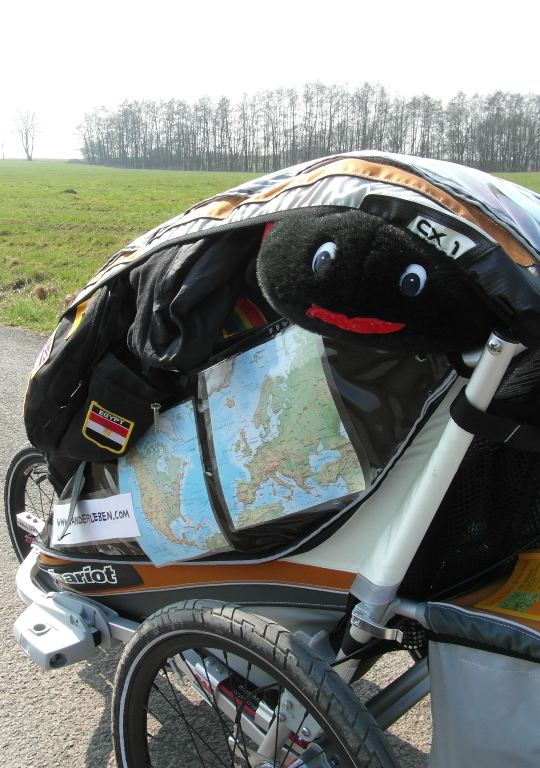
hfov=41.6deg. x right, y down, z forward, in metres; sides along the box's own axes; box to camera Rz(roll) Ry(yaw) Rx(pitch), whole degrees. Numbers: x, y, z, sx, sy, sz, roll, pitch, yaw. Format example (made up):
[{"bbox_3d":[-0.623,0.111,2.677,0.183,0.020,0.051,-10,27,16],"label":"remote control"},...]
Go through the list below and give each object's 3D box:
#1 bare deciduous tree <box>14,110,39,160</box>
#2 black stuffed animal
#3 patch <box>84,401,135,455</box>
[{"bbox_3d":[-49.729,-50.699,145.000,4.700,9.643,4.600,-6,18,-17],"label":"bare deciduous tree"},{"bbox_3d":[0.121,-0.113,0.785,0.270,0.165,0.170,18,17,15],"label":"black stuffed animal"},{"bbox_3d":[-0.237,0.065,1.040,0.067,0.069,0.005,26,27,0],"label":"patch"}]

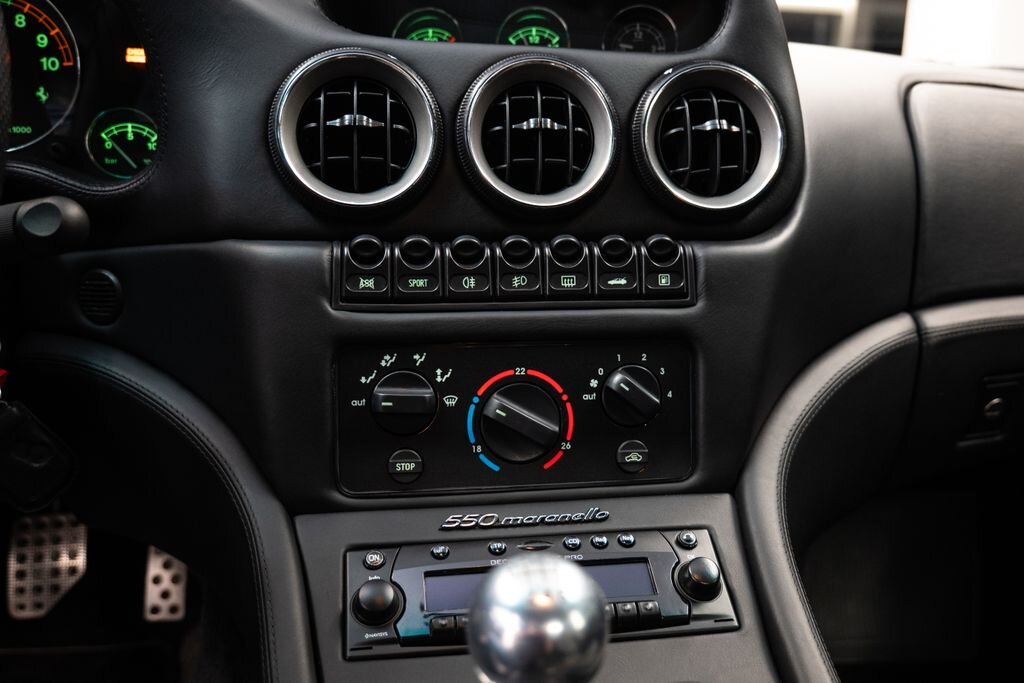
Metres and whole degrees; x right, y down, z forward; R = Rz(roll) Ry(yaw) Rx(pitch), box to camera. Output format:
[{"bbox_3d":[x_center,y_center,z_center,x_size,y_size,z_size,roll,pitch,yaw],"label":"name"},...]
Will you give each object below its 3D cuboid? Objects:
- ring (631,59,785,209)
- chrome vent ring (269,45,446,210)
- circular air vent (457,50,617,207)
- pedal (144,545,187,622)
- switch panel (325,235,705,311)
[{"bbox_3d":[0.112,-0.115,0.477,0.090,0.090,0.024,-1,-2,-9],"label":"ring"},{"bbox_3d":[-0.084,-0.112,0.450,0.090,0.090,0.028,-1,-2,-9],"label":"chrome vent ring"},{"bbox_3d":[0.014,-0.113,0.461,0.090,0.090,0.024,-1,-2,-9],"label":"circular air vent"},{"bbox_3d":[-0.371,0.247,0.892,0.042,0.105,0.015,-1,-25,-9],"label":"pedal"},{"bbox_3d":[0.005,-0.038,0.446,0.198,0.040,0.021,-1,-5,-9],"label":"switch panel"}]

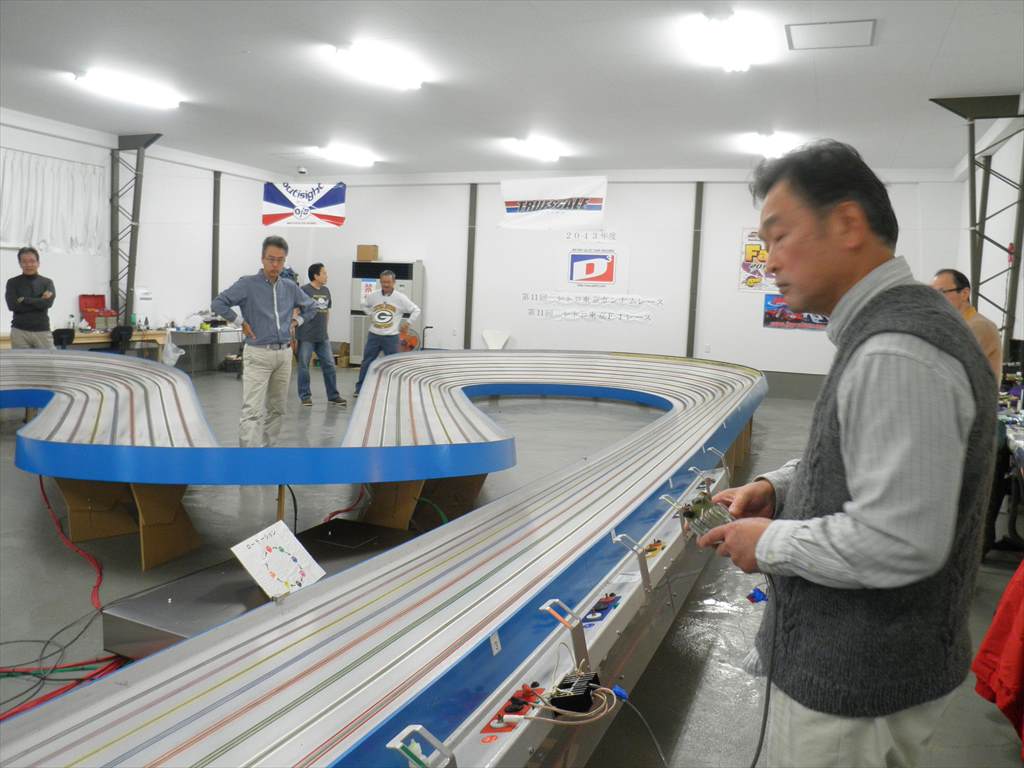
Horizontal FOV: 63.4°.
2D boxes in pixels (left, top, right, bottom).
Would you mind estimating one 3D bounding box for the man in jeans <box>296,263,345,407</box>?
[{"bbox_3d":[-2.267,-0.600,9.807,0.550,1.663,0.450,-2,7,-36],"label":"man in jeans"}]

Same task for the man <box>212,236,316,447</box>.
[{"bbox_3d":[-1.790,-0.201,5.991,0.750,1.711,0.420,-2,8,-38],"label":"man"}]

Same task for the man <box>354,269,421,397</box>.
[{"bbox_3d":[-1.606,-0.652,10.685,0.850,1.638,0.480,2,6,-6],"label":"man"}]

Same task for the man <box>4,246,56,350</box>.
[{"bbox_3d":[-4.476,-0.474,7.700,0.520,1.670,0.380,-1,7,-27],"label":"man"}]

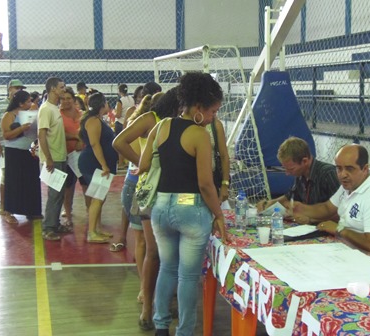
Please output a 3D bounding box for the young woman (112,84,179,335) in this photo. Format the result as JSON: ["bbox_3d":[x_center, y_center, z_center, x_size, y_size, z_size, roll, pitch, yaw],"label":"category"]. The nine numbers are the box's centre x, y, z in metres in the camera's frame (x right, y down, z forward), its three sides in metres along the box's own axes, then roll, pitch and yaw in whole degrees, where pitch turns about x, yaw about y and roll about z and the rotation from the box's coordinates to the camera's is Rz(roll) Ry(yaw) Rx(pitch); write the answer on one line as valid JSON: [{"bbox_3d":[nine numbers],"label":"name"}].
[{"bbox_3d":[-0.244,0.290,4.196,0.500,1.570,0.420,5,9,40],"label":"young woman"}]

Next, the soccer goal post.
[{"bbox_3d":[0.332,-0.633,9.451,0.940,2.139,3.150,-2,7,-13],"label":"soccer goal post"}]

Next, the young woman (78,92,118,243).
[{"bbox_3d":[-0.923,-0.008,6.668,0.410,1.550,0.450,-1,7,-6],"label":"young woman"}]

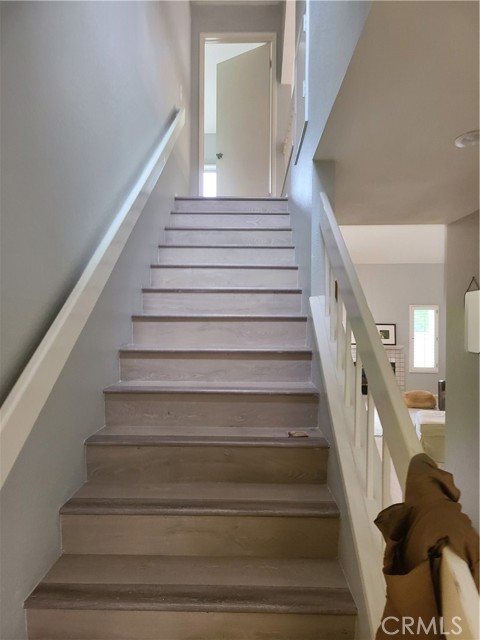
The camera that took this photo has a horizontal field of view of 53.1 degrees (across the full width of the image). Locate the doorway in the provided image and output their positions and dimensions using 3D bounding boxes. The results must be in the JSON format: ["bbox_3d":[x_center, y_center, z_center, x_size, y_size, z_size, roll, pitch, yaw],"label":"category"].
[{"bbox_3d":[-0.019,-2.202,5.569,0.869,2.143,0.120,0,2,1],"label":"doorway"}]

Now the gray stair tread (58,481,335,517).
[{"bbox_3d":[-0.144,0.703,1.893,1.023,0.028,0.302,0,2,1],"label":"gray stair tread"}]

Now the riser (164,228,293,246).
[{"bbox_3d":[-0.095,-0.672,4.057,1.059,0.160,0.022,0,0,1],"label":"riser"}]

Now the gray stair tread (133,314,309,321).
[{"bbox_3d":[-0.121,-0.016,3.064,1.059,0.030,0.308,0,0,1],"label":"gray stair tread"}]

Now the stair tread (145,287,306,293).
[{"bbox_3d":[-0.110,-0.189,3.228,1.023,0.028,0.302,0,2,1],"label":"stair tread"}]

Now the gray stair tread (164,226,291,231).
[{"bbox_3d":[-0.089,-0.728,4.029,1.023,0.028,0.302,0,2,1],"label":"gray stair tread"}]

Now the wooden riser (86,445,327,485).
[{"bbox_3d":[-0.146,0.640,2.125,1.059,0.160,0.022,0,0,1],"label":"wooden riser"}]

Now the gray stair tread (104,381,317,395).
[{"bbox_3d":[-0.130,0.344,2.427,1.023,0.028,0.302,0,2,1],"label":"gray stair tread"}]

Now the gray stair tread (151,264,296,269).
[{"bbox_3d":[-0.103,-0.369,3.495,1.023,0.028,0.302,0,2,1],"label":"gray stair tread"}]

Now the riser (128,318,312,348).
[{"bbox_3d":[-0.124,0.084,2.953,1.059,0.160,0.022,0,0,1],"label":"riser"}]

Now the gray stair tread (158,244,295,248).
[{"bbox_3d":[-0.100,-0.565,3.892,1.059,0.030,0.308,0,0,1],"label":"gray stair tread"}]

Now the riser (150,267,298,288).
[{"bbox_3d":[-0.110,-0.289,3.505,1.059,0.160,0.022,0,0,1],"label":"riser"}]

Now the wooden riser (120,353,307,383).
[{"bbox_3d":[-0.131,0.268,2.677,1.059,0.160,0.022,0,0,1],"label":"wooden riser"}]

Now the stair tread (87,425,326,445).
[{"bbox_3d":[-0.137,0.523,2.160,1.023,0.028,0.302,0,2,1],"label":"stair tread"}]

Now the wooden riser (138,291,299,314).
[{"bbox_3d":[-0.113,-0.099,3.119,1.023,0.154,0.020,0,2,1],"label":"wooden riser"}]

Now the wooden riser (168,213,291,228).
[{"bbox_3d":[-0.085,-0.817,4.188,1.023,0.154,0.020,0,2,1],"label":"wooden riser"}]

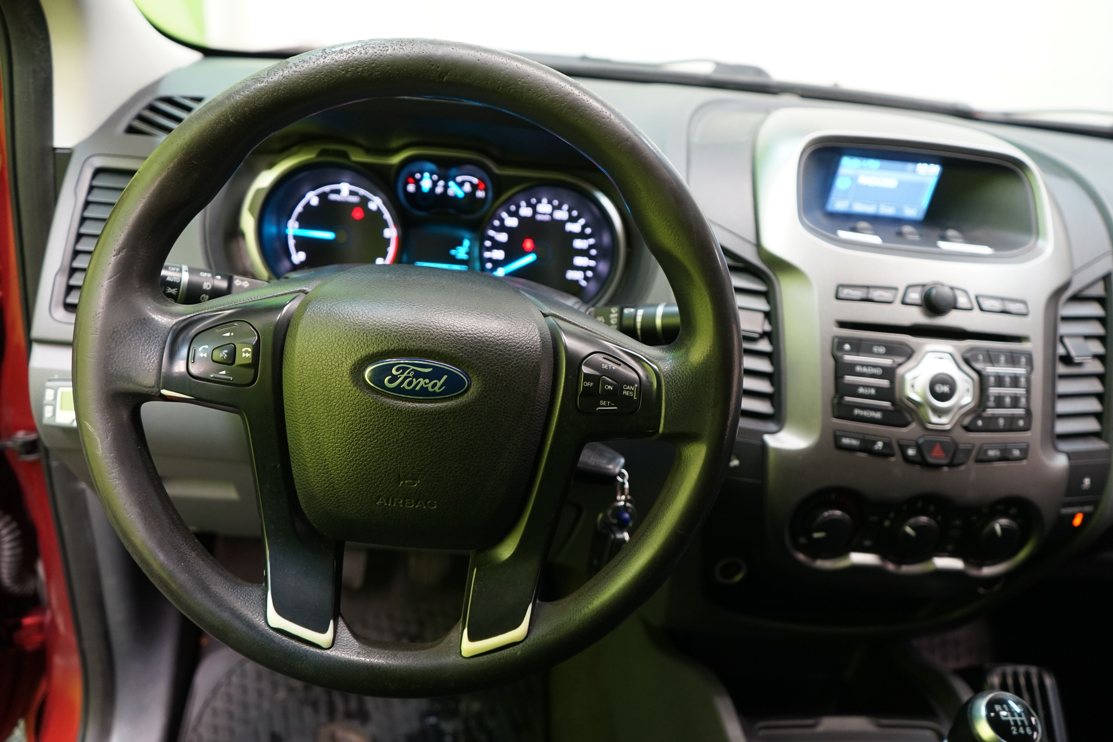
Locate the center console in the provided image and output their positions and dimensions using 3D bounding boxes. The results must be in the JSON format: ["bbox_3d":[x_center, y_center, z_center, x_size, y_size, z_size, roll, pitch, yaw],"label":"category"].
[{"bbox_3d":[0.288,-0.012,0.700,0.315,0.385,0.120,4,-6,-7],"label":"center console"}]

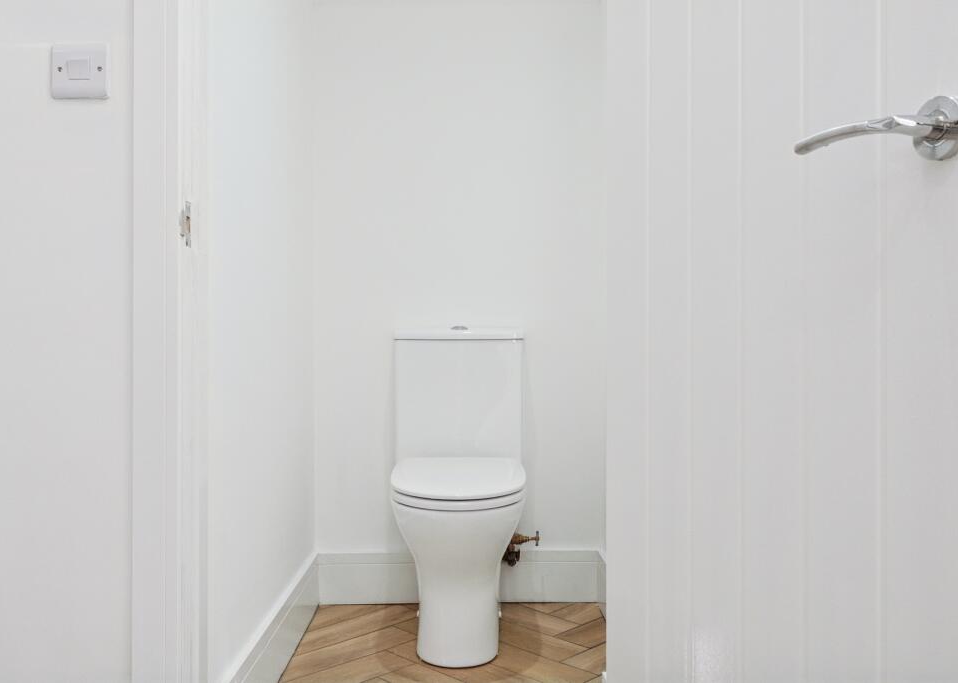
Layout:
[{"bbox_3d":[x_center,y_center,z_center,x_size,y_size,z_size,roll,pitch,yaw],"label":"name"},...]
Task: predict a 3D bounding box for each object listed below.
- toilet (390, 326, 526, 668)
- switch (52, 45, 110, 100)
[{"bbox_3d":[-0.060,0.390,2.382,0.378,0.860,0.610,0,0,-1],"label":"toilet"},{"bbox_3d":[-0.609,-0.412,1.303,0.086,0.086,0.012,0,0,-1],"label":"switch"}]

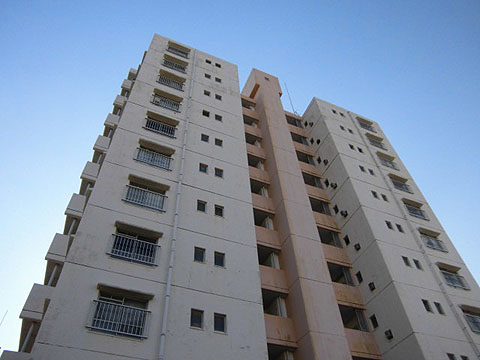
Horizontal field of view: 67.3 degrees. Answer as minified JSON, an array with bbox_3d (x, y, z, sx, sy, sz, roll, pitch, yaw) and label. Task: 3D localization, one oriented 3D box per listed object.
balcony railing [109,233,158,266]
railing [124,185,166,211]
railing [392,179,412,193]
[{"bbox_3d":[-3.814,2.561,13.136,1.818,0.861,0.170,17,-52,-17],"label":"balcony railing"},{"bbox_3d":[-4.058,0.816,15.611,1.850,0.900,0.140,17,-52,-17],"label":"railing"},{"bbox_3d":[12.209,0.482,27.277,1.850,0.900,0.140,17,-52,-17],"label":"railing"}]

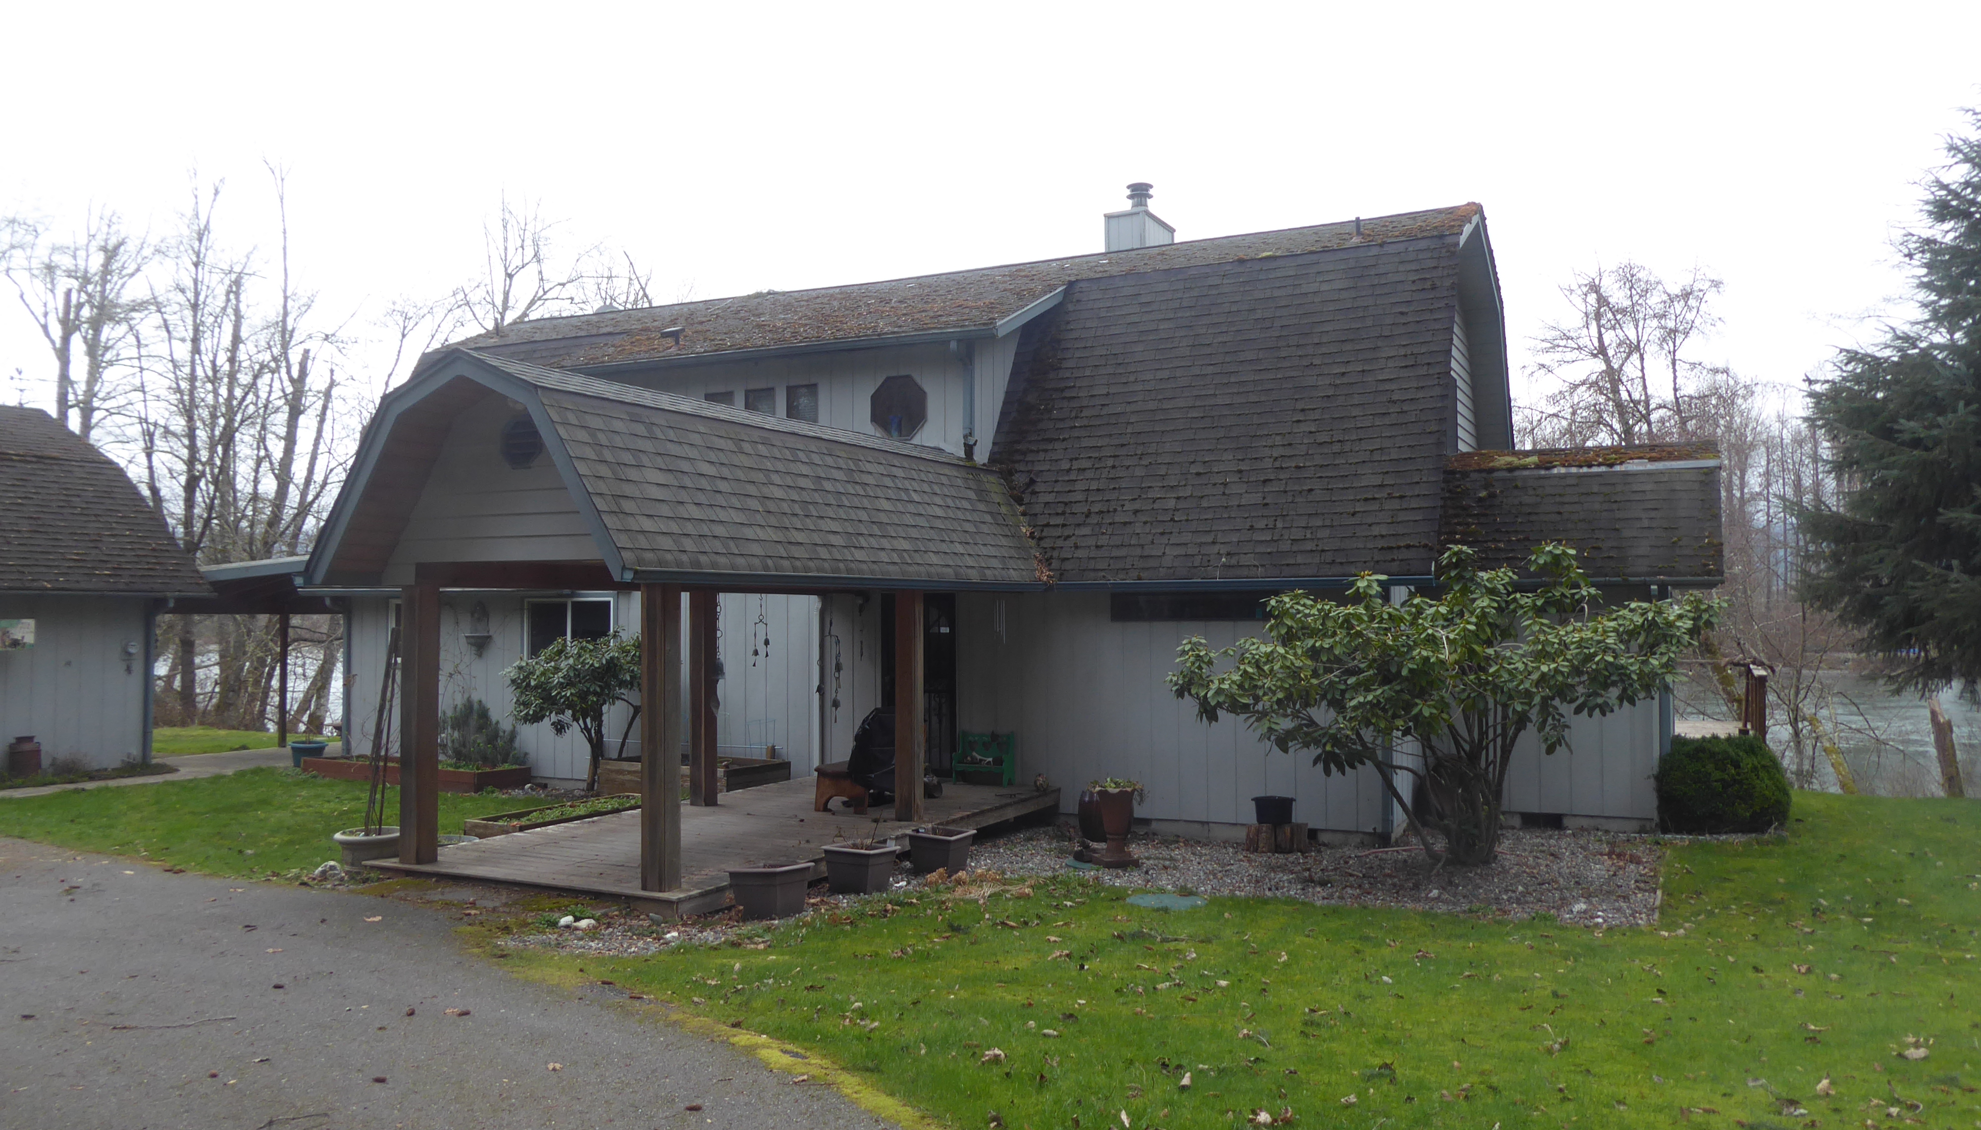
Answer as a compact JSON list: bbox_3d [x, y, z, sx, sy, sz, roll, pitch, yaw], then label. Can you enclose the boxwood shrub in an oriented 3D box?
[{"bbox_3d":[7.671,2.288,14.378,1.250,1.009,1.220,-1,-2,28],"label":"boxwood shrub"}]

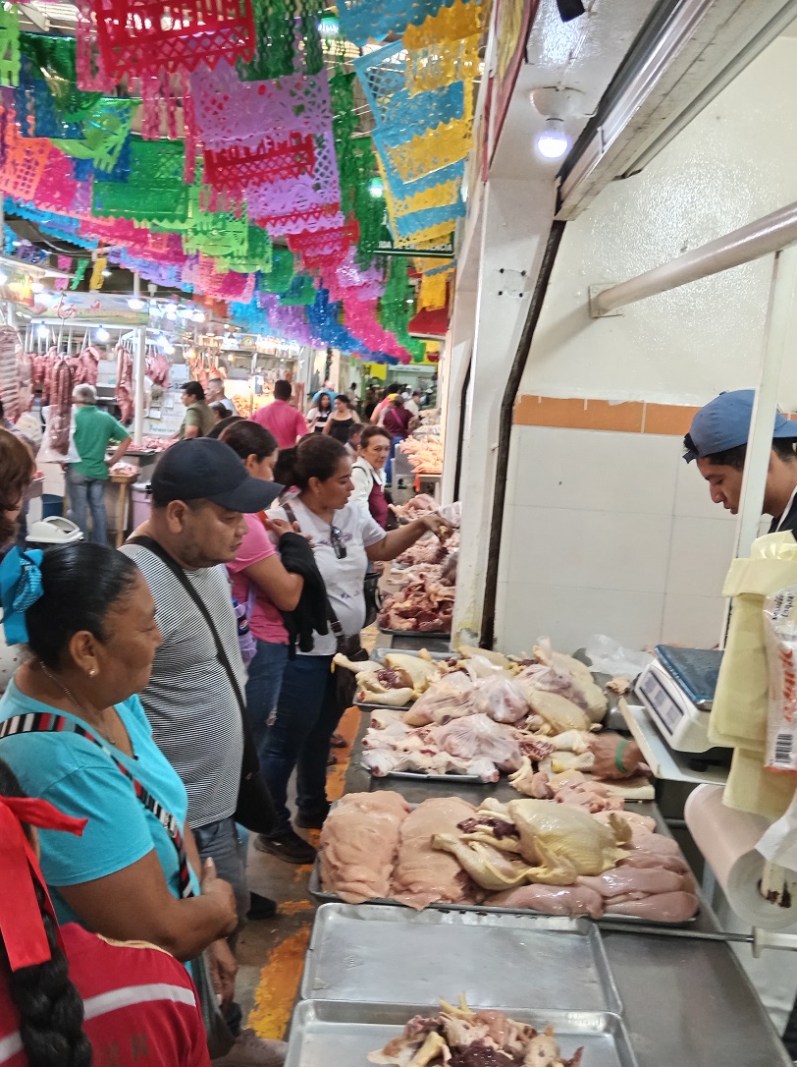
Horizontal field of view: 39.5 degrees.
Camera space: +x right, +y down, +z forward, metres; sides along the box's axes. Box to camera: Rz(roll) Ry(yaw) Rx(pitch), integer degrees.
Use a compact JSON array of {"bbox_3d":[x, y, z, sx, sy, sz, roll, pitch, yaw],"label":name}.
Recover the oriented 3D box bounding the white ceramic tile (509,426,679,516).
[{"bbox_3d":[0.620,-0.194,3.490,0.500,0.250,0.010,4,8,1],"label":"white ceramic tile"}]

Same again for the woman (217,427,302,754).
[{"bbox_3d":[-0.436,0.478,3.437,0.400,1.620,0.460,2,8,-11],"label":"woman"}]

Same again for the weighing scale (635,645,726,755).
[{"bbox_3d":[0.625,0.306,1.985,0.330,0.115,0.360,4,8,1],"label":"weighing scale"}]

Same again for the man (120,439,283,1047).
[{"bbox_3d":[-0.446,0.611,2.446,0.420,1.640,0.520,5,8,11],"label":"man"}]

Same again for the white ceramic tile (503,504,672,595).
[{"bbox_3d":[0.607,0.053,3.526,0.500,0.250,0.010,4,8,1],"label":"white ceramic tile"}]

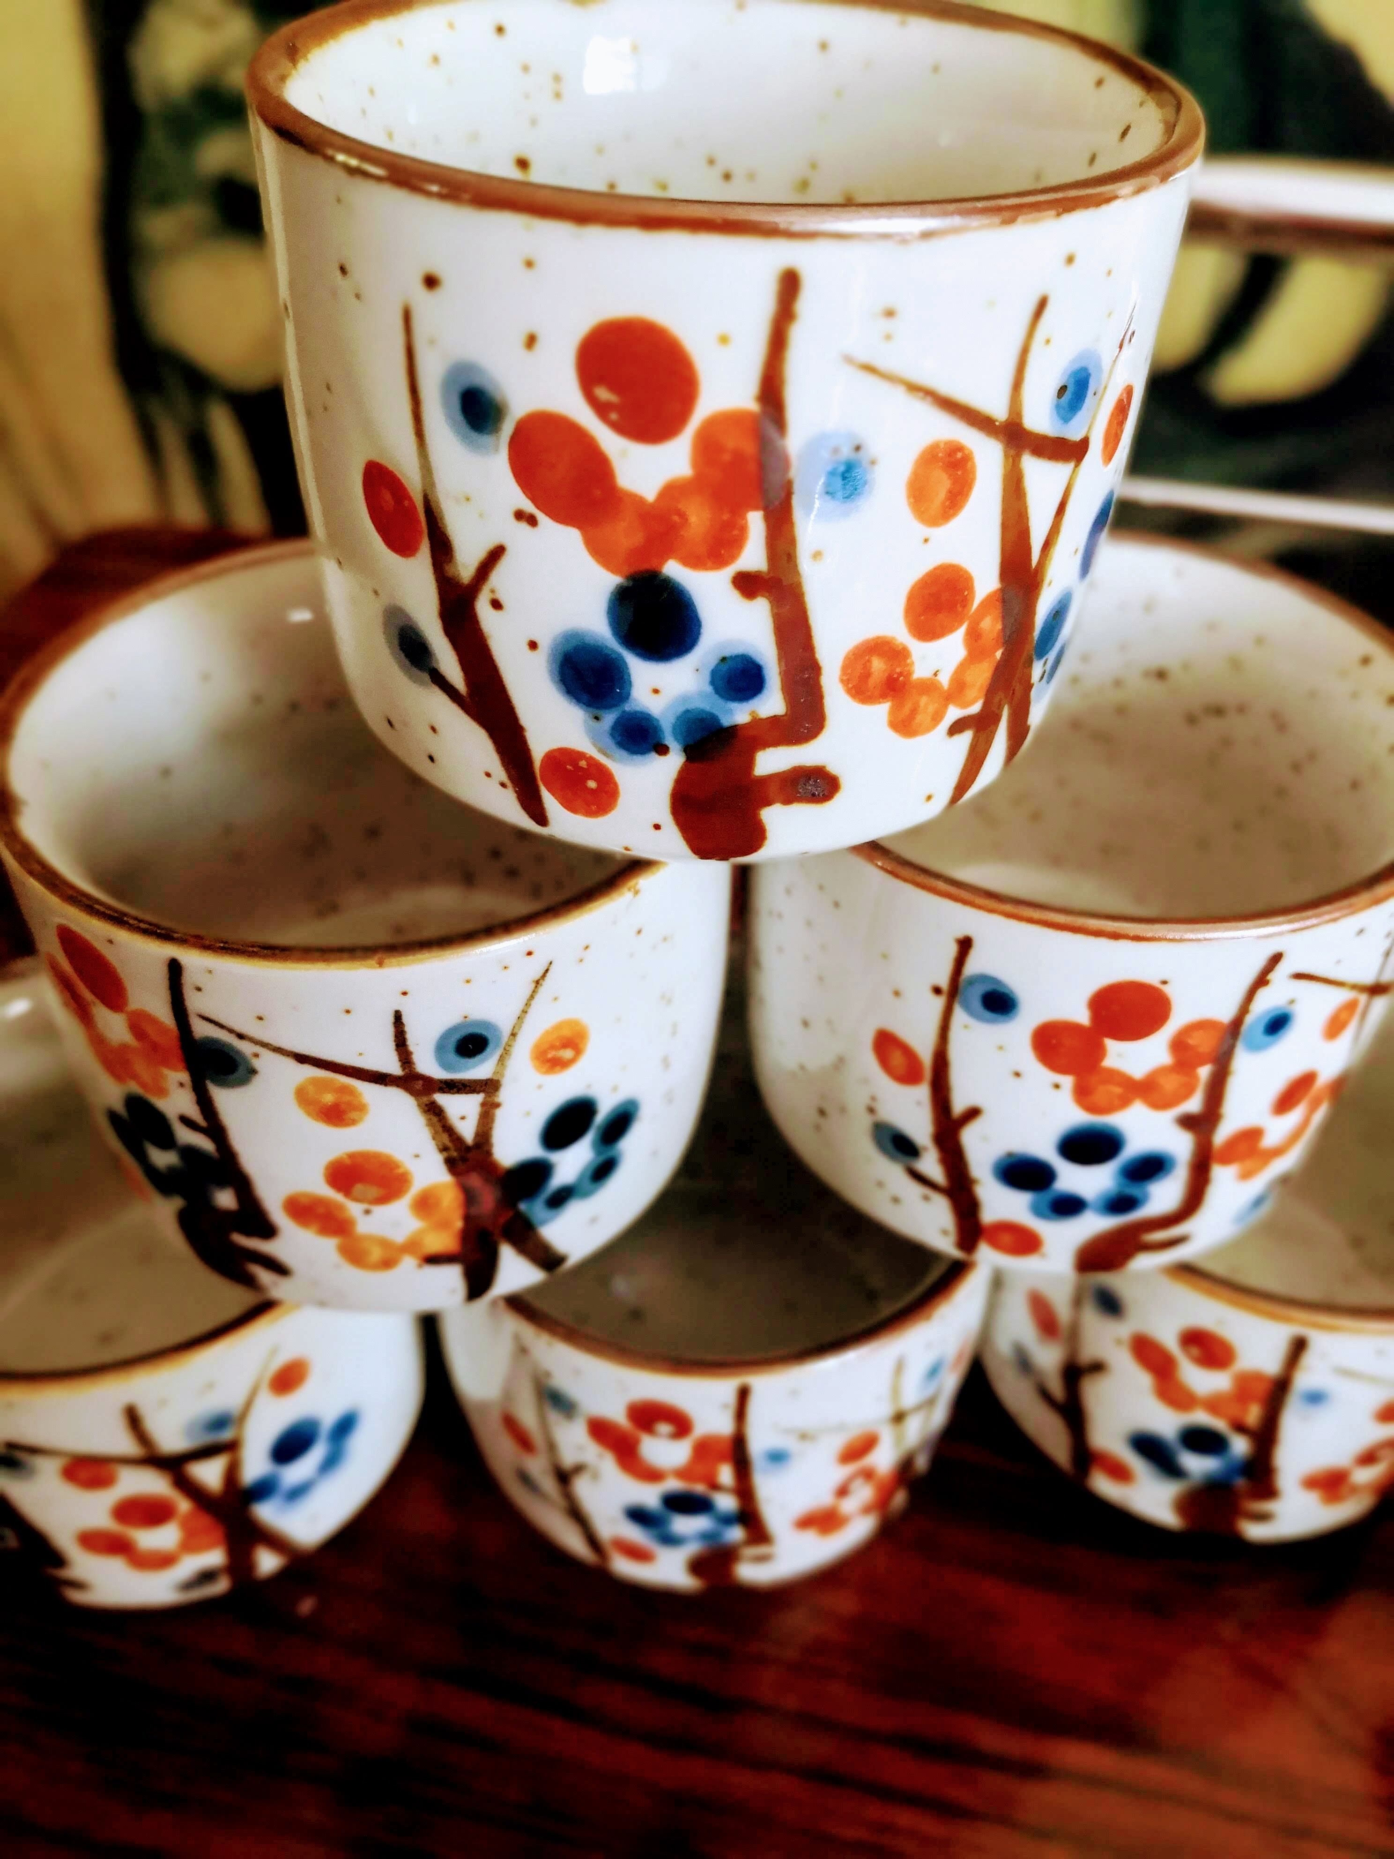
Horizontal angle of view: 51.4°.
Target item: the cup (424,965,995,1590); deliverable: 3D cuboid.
[{"bbox_3d":[0.002,0.051,0.220,0.082,0.064,0.082,1,43,-1],"label":"cup"}]

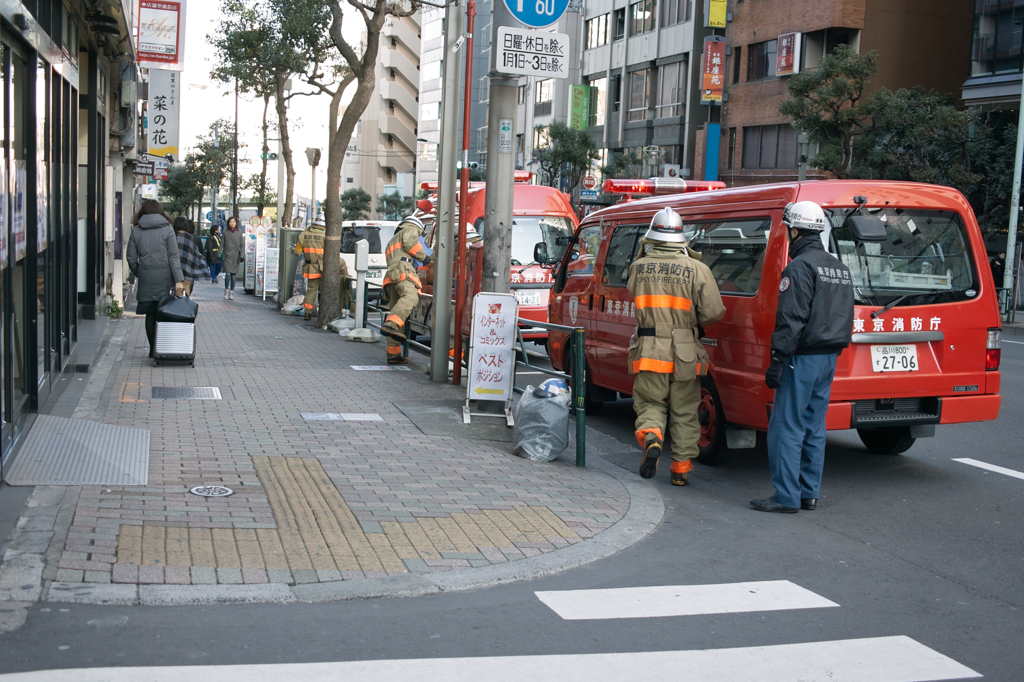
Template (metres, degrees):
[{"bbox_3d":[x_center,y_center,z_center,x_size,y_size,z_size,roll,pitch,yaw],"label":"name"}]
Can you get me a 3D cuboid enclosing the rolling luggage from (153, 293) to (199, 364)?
[{"bbox_3d":[-3.233,-0.111,11.200,0.400,0.700,0.290,1,7,-16],"label":"rolling luggage"}]

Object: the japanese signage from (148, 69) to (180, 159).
[{"bbox_3d":[-7.159,-4.673,24.000,0.660,1.940,0.200,1,6,-14],"label":"japanese signage"}]

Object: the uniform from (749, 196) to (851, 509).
[{"bbox_3d":[1.665,0.083,6.680,0.400,1.740,0.520,9,9,41],"label":"uniform"}]

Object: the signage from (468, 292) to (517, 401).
[{"bbox_3d":[-0.156,0.052,9.350,0.375,0.890,0.040,3,7,3],"label":"signage"}]

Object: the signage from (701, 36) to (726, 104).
[{"bbox_3d":[7.451,-9.977,43.000,0.800,2.500,0.230,0,7,-19],"label":"signage"}]

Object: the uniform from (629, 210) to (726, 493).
[{"bbox_3d":[1.044,0.051,7.309,0.600,1.730,0.520,2,6,-8],"label":"uniform"}]

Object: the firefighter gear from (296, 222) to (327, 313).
[{"bbox_3d":[-3.388,-1.248,19.800,0.560,1.660,0.420,1,7,-15],"label":"firefighter gear"}]

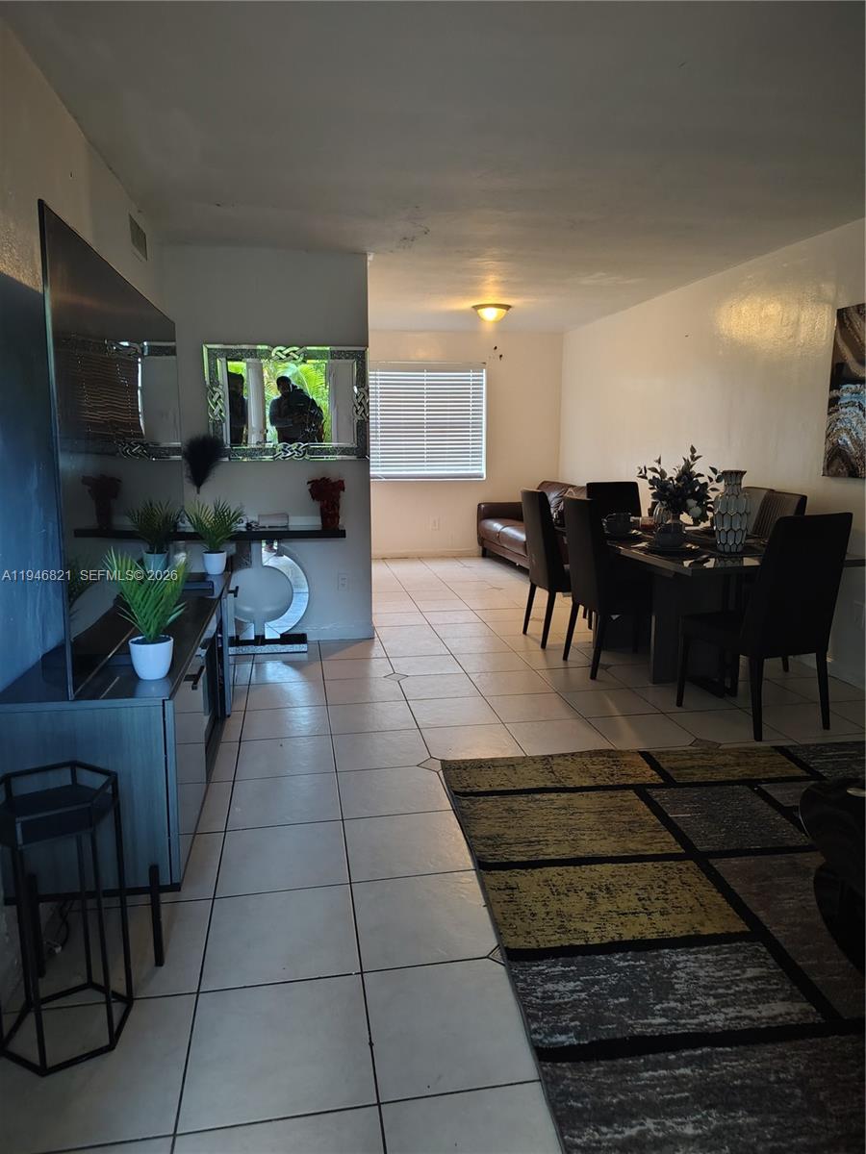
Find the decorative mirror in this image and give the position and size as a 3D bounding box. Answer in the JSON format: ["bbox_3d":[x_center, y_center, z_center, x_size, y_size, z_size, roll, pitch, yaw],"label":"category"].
[{"bbox_3d":[-0.896,-1.081,4.995,1.000,0.695,0.040,-2,11,-10],"label":"decorative mirror"}]

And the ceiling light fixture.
[{"bbox_3d":[0.510,-2.266,6.903,0.355,0.145,0.355,0,10,0],"label":"ceiling light fixture"}]

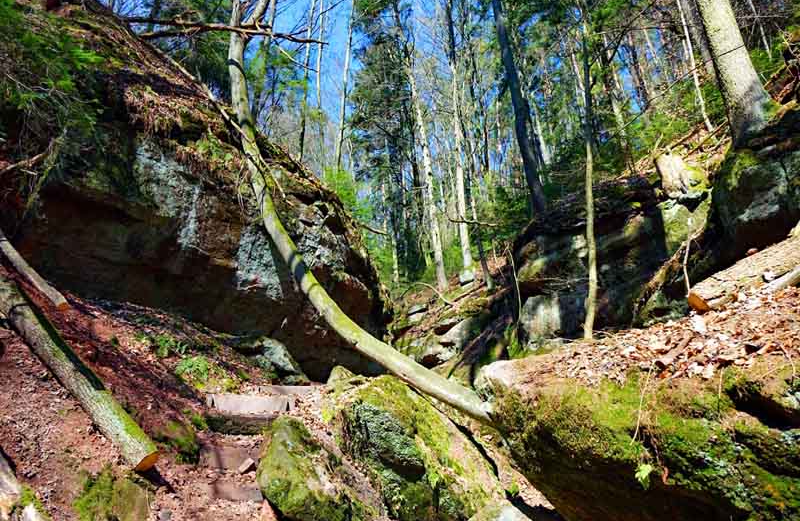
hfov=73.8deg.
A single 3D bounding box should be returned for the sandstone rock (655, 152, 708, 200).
[{"bbox_3d":[3.973,-1.185,7.525,0.724,0.630,0.650,-7,-16,29],"label":"sandstone rock"}]

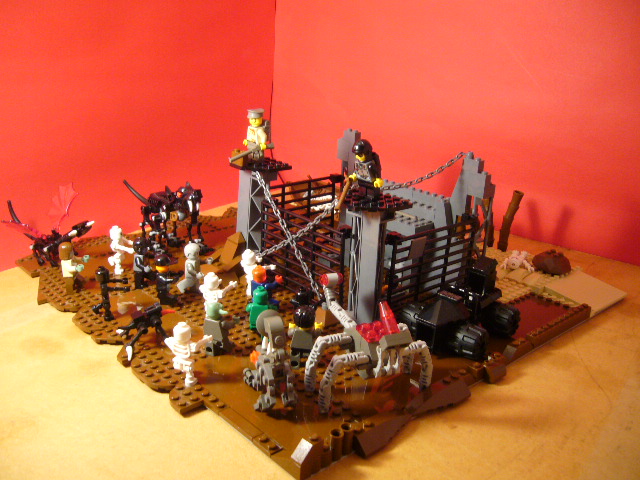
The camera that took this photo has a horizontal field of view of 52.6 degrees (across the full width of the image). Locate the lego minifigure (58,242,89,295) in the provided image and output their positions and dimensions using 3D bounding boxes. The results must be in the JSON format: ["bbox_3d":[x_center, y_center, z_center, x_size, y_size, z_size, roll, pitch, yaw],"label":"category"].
[{"bbox_3d":[-0.198,0.022,0.522,0.022,0.043,0.023,-10,22,-33],"label":"lego minifigure"}]

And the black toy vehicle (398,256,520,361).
[{"bbox_3d":[0.103,0.045,0.478,0.071,0.057,0.086,17,23,37],"label":"black toy vehicle"}]

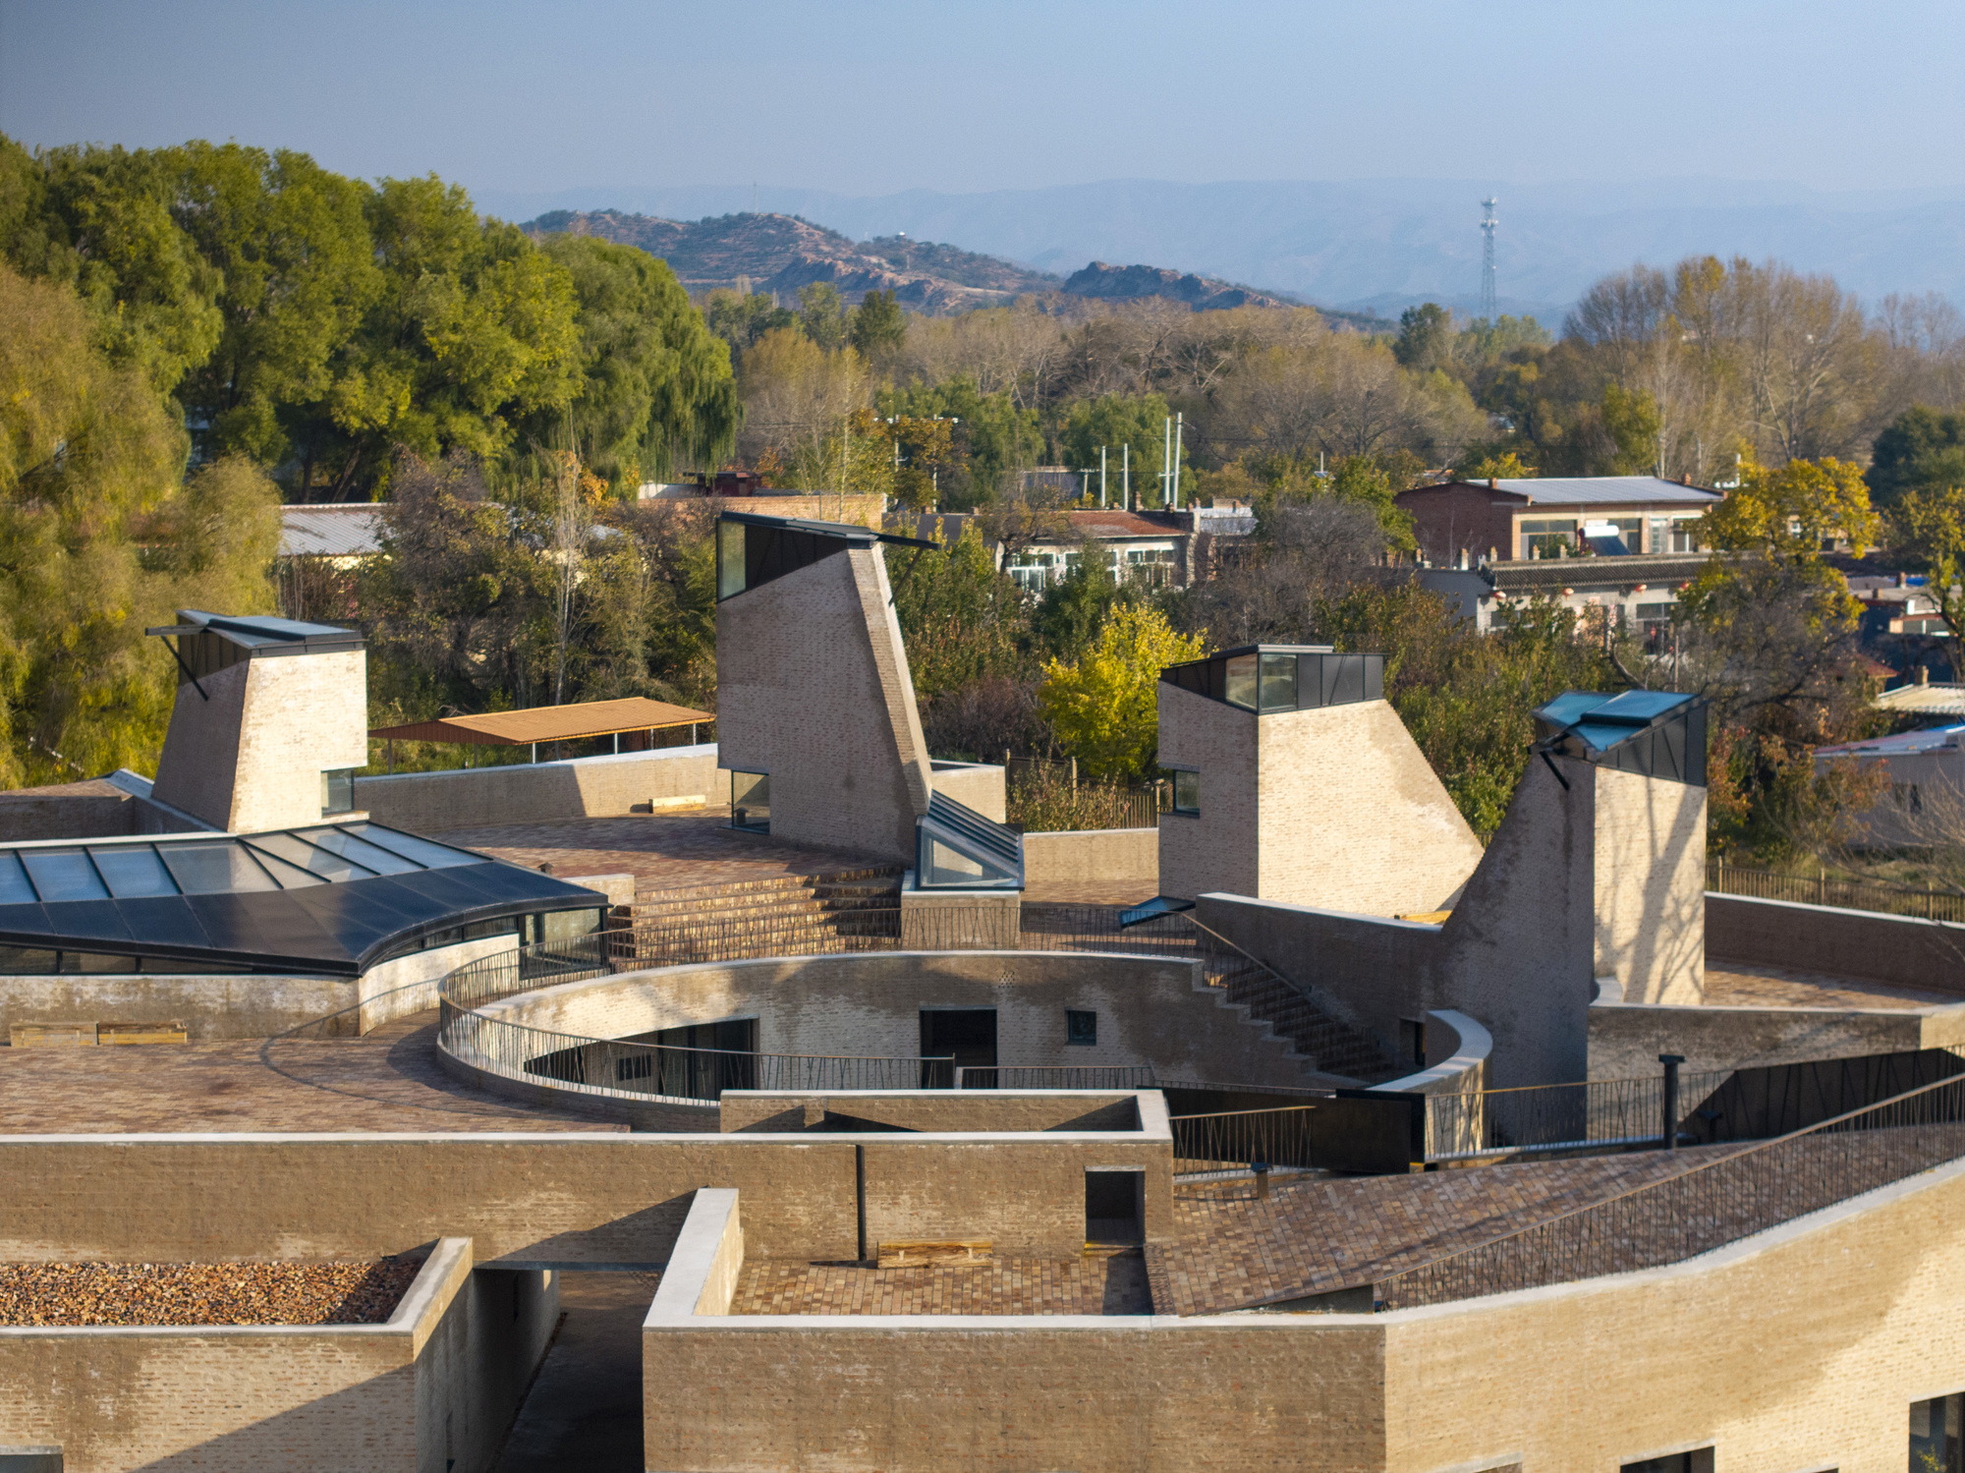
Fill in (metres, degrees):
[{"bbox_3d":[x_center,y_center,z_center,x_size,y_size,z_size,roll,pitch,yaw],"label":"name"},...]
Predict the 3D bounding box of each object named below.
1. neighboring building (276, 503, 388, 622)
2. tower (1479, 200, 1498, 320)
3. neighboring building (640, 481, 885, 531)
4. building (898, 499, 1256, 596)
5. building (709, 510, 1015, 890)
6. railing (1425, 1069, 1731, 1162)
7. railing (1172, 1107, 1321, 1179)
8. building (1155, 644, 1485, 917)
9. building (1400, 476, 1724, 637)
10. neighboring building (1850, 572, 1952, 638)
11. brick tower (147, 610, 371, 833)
[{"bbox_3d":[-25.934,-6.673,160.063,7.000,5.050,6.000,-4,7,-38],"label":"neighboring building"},{"bbox_3d":[108.575,-90.427,852.280,4.600,50.000,4.600,0,5,0],"label":"tower"},{"bbox_3d":[-11.019,-9.903,199.936,12.000,5.000,6.000,-4,6,-32],"label":"neighboring building"},{"bbox_3d":[4.746,-9.389,202.995,15.000,5.200,9.000,-4,6,-32],"label":"building"},{"bbox_3d":[-2.288,-0.855,77.419,6.156,6.876,6.163,0,5,0],"label":"building"},{"bbox_3d":[7.834,4.991,51.998,4.628,0.816,0.102,-3,6,-23],"label":"railing"},{"bbox_3d":[3.419,5.292,51.782,2.113,0.796,0.082,-2,6,-21],"label":"railing"},{"bbox_3d":[6.943,0.553,78.477,6.378,5.108,3.008,-4,6,-35],"label":"building"},{"bbox_3d":[27.718,-8.860,189.989,13.000,7.400,8.400,-4,6,-33],"label":"building"},{"bbox_3d":[42.342,-6.232,183.200,4.600,3.200,4.000,-4,6,-32],"label":"neighboring building"},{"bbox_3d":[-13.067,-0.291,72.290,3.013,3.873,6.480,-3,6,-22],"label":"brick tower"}]

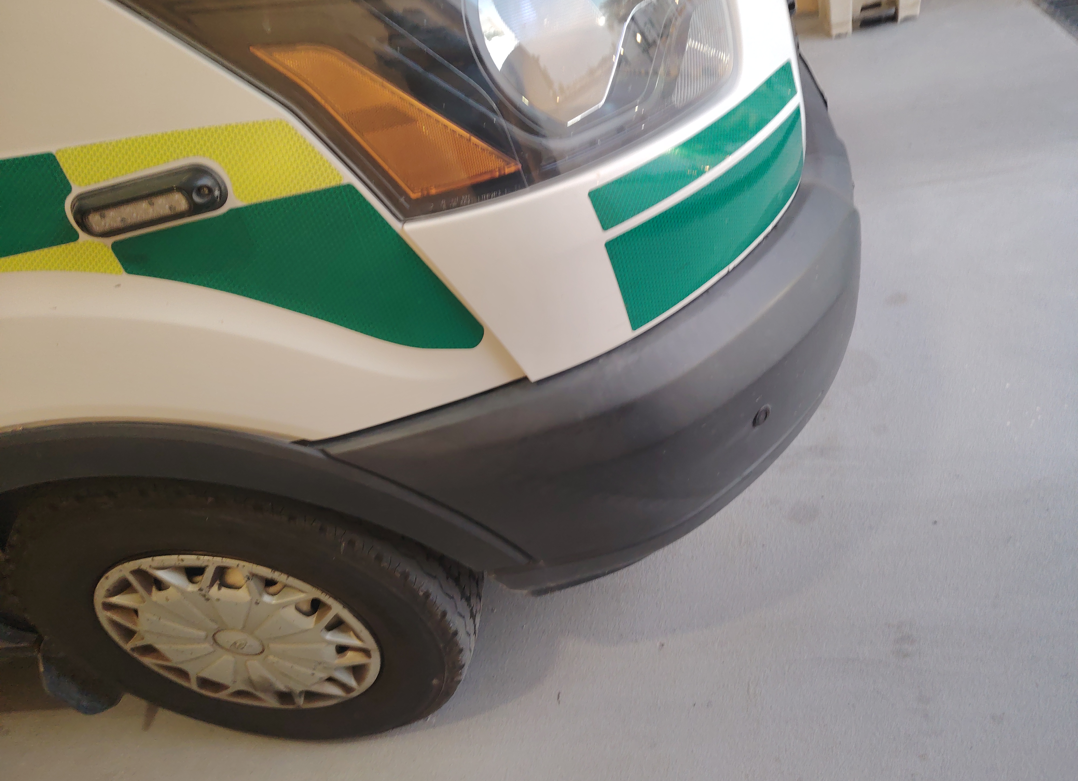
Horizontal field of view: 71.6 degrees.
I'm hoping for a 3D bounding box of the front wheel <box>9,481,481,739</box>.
[{"bbox_3d":[-0.451,0.322,1.223,0.705,0.705,0.232,-9,39,15],"label":"front wheel"}]

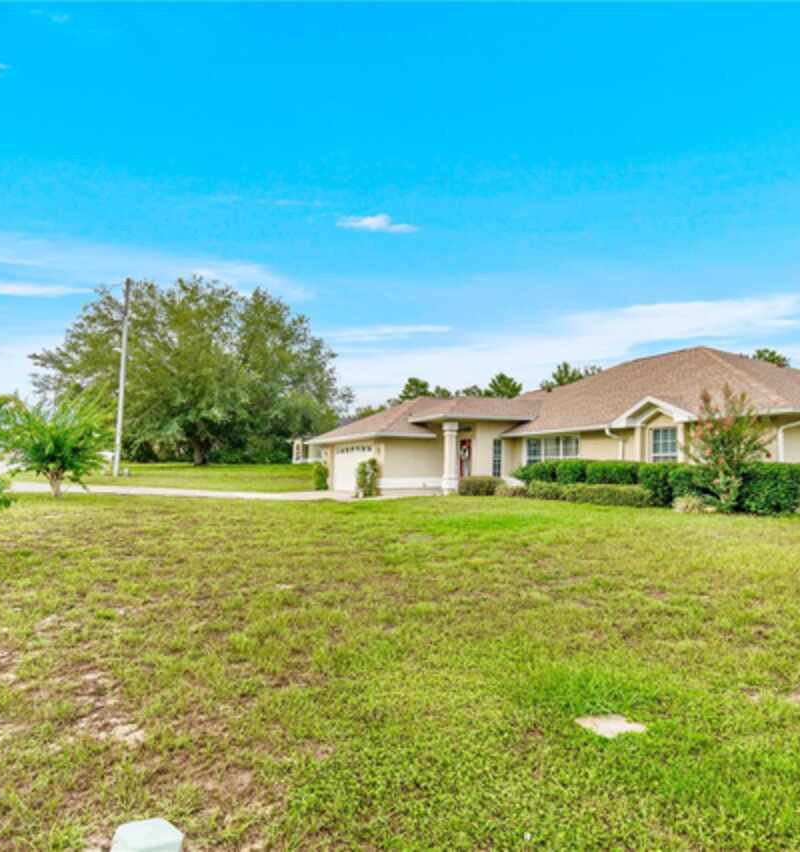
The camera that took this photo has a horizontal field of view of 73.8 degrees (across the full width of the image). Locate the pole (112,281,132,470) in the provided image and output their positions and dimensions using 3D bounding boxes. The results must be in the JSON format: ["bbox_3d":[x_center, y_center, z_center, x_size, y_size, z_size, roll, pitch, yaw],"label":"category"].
[{"bbox_3d":[-15.805,-2.801,30.337,0.400,11.253,0.400,1,-3,0],"label":"pole"}]

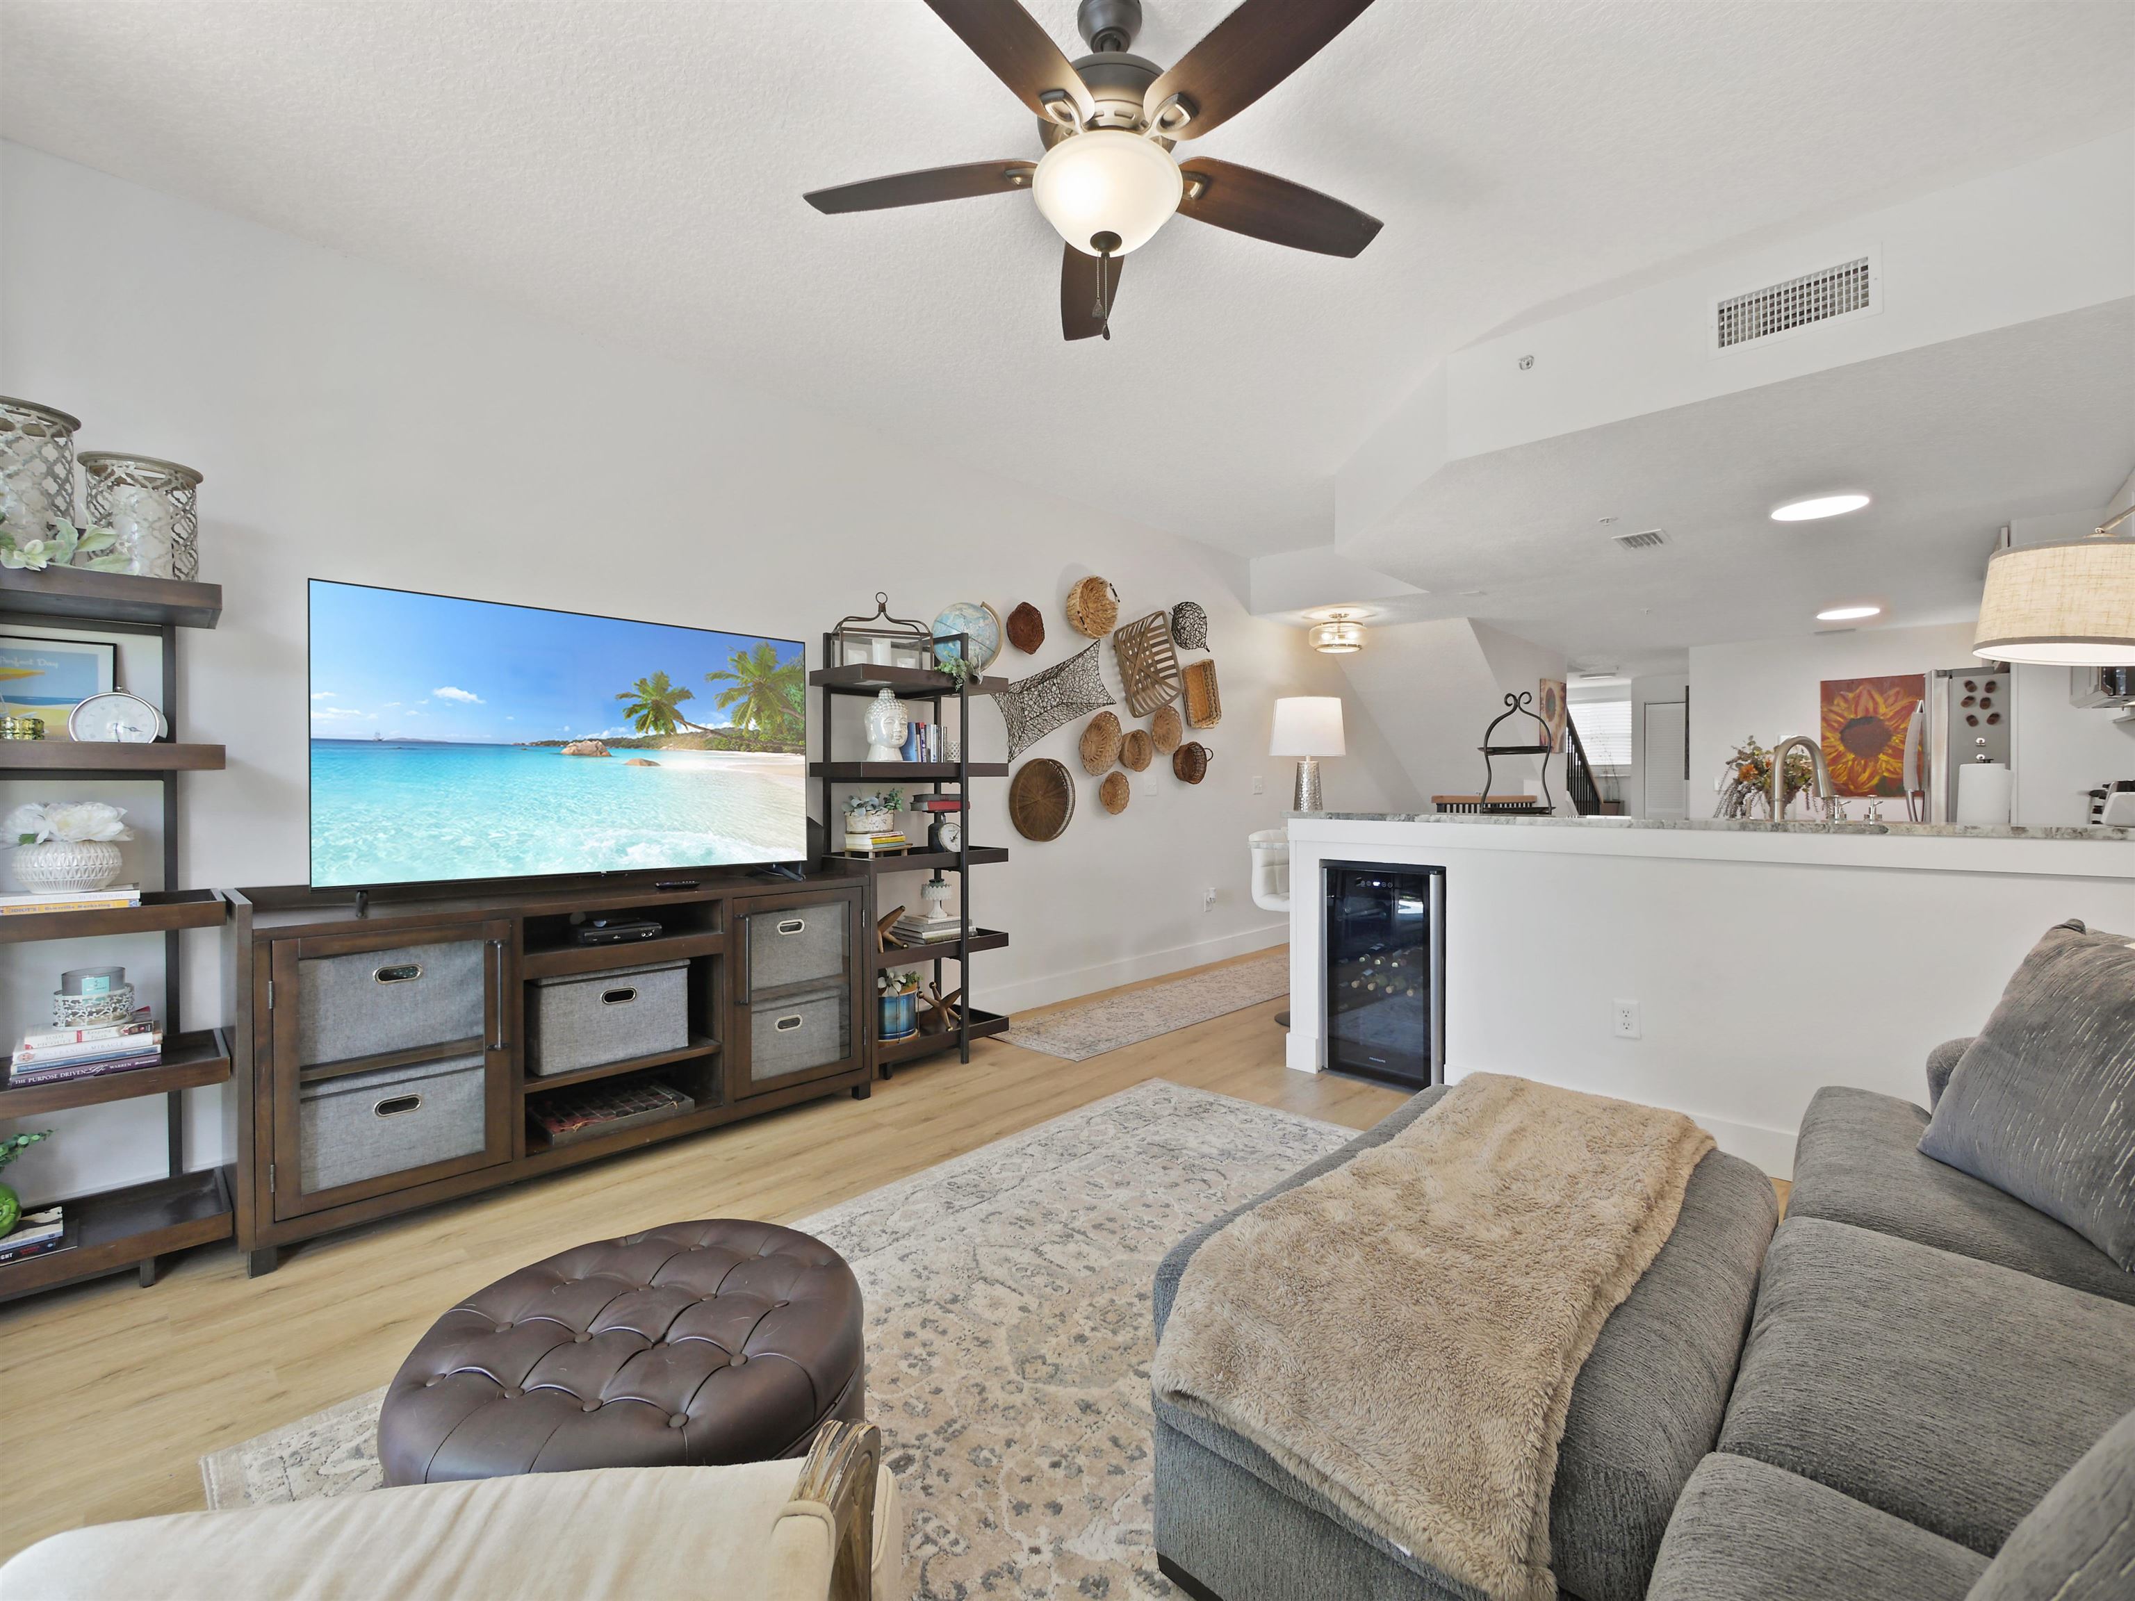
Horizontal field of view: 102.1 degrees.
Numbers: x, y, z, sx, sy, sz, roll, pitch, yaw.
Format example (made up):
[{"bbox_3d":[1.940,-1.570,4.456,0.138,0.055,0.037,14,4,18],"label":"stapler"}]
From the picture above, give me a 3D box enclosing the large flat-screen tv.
[{"bbox_3d":[-1.549,-0.184,2.860,1.450,0.846,0.080,-1,1,-44],"label":"large flat-screen tv"}]

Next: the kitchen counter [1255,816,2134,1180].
[{"bbox_3d":[2.049,0.573,2.983,2.450,1.051,0.750,1,1,43],"label":"kitchen counter"}]

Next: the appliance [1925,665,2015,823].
[{"bbox_3d":[5.141,0.201,4.626,0.750,1.760,0.900,1,1,45],"label":"appliance"}]

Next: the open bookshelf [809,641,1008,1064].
[{"bbox_3d":[-0.643,0.204,3.671,0.452,1.774,0.741,1,1,45],"label":"open bookshelf"}]

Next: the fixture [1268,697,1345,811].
[{"bbox_3d":[1.068,-0.142,3.843,0.335,0.635,0.335,1,1,45],"label":"fixture"}]

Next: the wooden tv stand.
[{"bbox_3d":[-1.477,0.666,2.754,0.469,0.870,1.723,1,1,45],"label":"wooden tv stand"}]

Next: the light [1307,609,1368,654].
[{"bbox_3d":[1.864,-1.149,5.950,0.410,0.300,0.410,1,1,45],"label":"light"}]

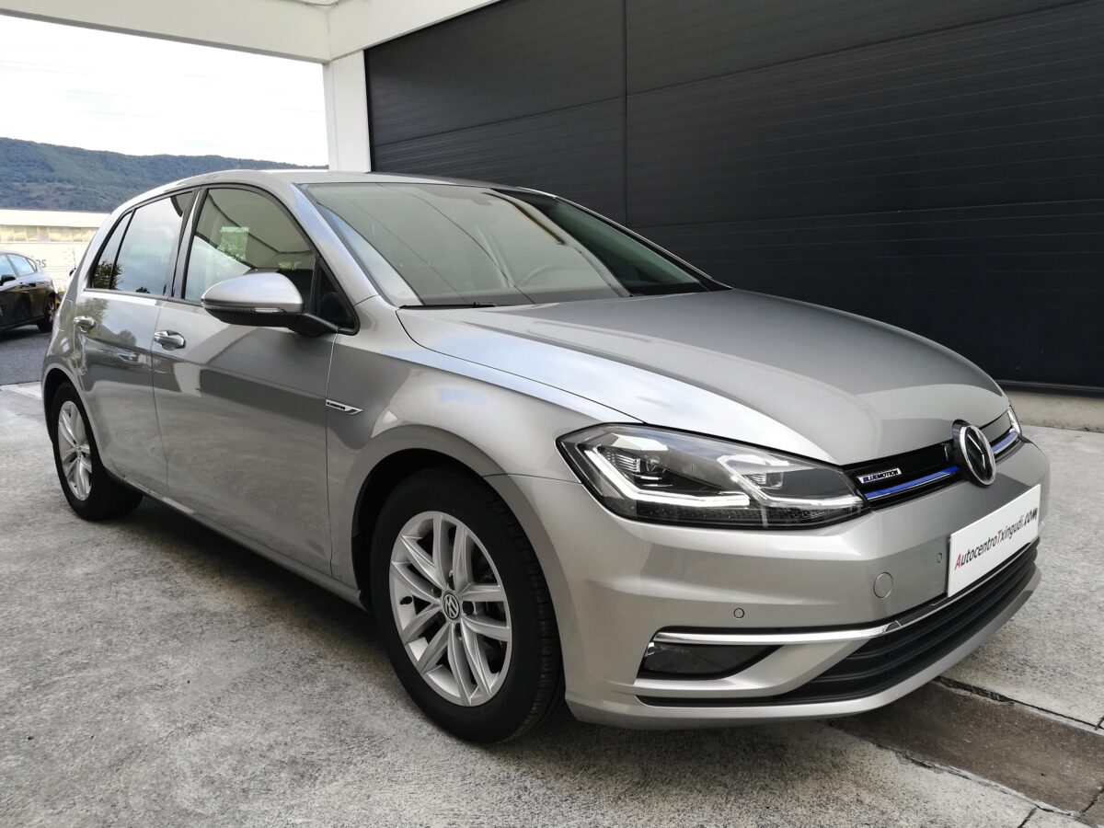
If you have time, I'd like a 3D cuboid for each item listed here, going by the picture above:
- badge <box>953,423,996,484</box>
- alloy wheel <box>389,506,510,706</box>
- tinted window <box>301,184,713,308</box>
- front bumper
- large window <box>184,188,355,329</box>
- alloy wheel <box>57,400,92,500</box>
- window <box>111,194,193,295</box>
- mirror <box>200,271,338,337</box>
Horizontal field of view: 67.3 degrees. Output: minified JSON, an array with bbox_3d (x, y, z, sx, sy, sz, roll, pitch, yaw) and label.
[{"bbox_3d":[0.942,0.094,1.866,0.148,0.150,0.045,-10,-11,-45],"label":"badge"},{"bbox_3d":[-0.178,0.425,1.916,0.442,0.442,0.180,8,13,44],"label":"alloy wheel"},{"bbox_3d":[-0.089,-0.582,2.757,1.420,0.110,0.870,-10,43,-45],"label":"tinted window"},{"bbox_3d":[0.753,0.289,2.087,0.660,0.520,1.790,8,13,43],"label":"front bumper"},{"bbox_3d":[-0.822,-0.487,2.424,1.110,0.471,0.050,8,-9,43],"label":"large window"},{"bbox_3d":[-2.059,0.154,3.736,0.442,0.442,0.180,8,12,43],"label":"alloy wheel"},{"bbox_3d":[-1.471,-0.617,3.057,0.620,0.380,0.050,8,-9,43],"label":"window"},{"bbox_3d":[-0.728,-0.281,2.124,0.230,0.165,0.240,8,13,43],"label":"mirror"}]

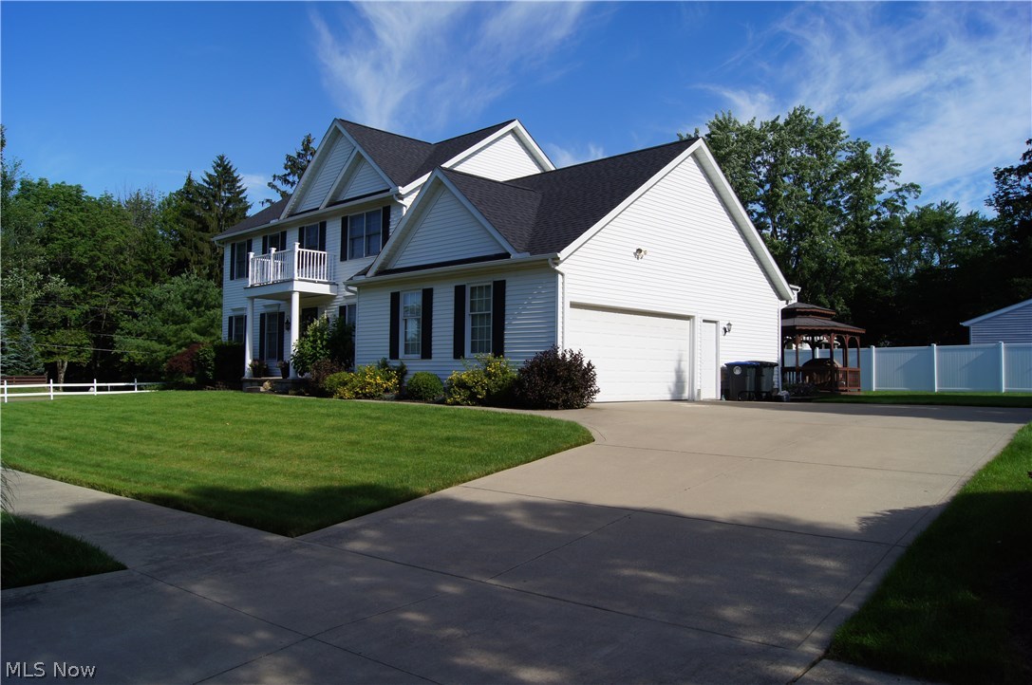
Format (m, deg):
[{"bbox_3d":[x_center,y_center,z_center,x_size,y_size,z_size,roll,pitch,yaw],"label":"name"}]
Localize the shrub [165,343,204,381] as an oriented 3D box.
[{"bbox_3d":[-12.831,0.843,29.969,1.500,1.576,1.400,2,-2,-23],"label":"shrub"}]

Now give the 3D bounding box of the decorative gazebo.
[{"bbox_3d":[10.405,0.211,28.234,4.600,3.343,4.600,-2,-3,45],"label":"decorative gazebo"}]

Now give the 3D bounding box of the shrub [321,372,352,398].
[{"bbox_3d":[-4.298,0.986,18.488,0.780,0.631,0.750,1,-2,-13],"label":"shrub"}]

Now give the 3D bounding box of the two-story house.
[{"bbox_3d":[-2.066,-2.630,25.755,18.600,8.550,10.900,-2,-3,45],"label":"two-story house"}]

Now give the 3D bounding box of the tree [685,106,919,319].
[{"bbox_3d":[16.956,-5.761,45.671,13.500,16.567,12.500,0,-2,20],"label":"tree"}]

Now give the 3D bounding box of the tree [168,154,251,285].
[{"bbox_3d":[-21.645,-5.425,54.685,6.300,15.843,6.200,2,-2,-22],"label":"tree"}]

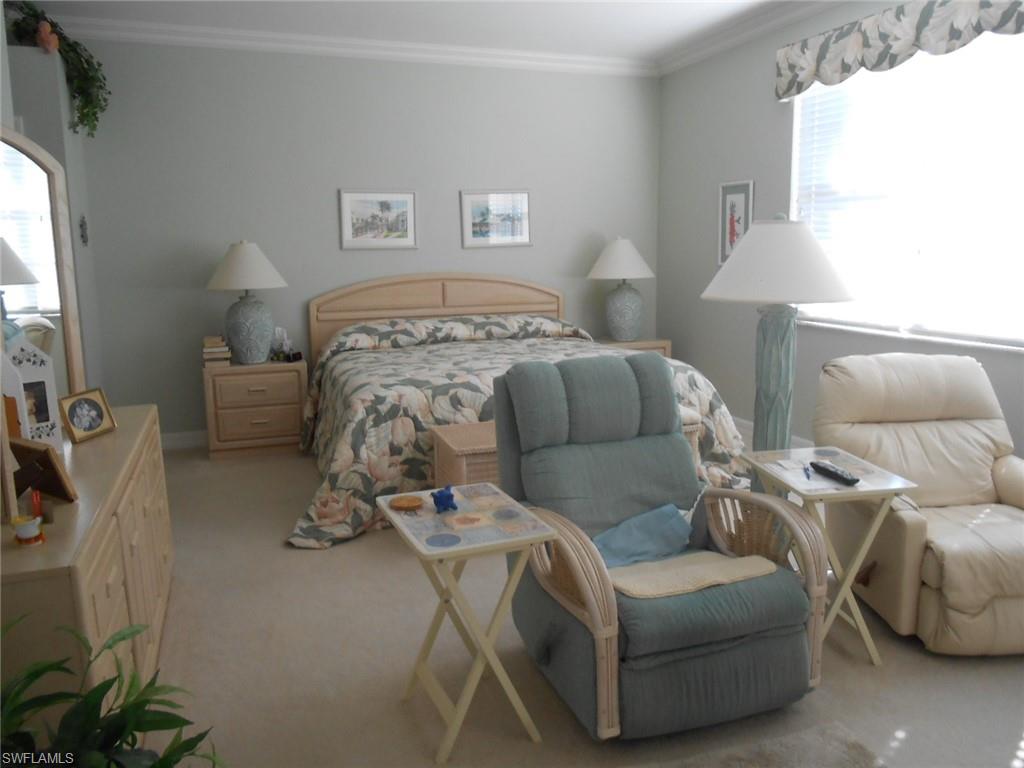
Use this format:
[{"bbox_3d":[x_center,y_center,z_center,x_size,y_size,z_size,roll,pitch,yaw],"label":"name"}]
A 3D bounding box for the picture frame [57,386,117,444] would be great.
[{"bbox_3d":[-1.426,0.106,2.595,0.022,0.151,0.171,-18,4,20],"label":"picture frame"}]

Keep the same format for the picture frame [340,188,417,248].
[{"bbox_3d":[-0.985,-1.211,5.693,0.561,0.416,0.024,-4,10,-19],"label":"picture frame"}]

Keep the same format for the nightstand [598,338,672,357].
[{"bbox_3d":[0.930,-0.046,6.361,0.660,0.628,0.400,-4,10,-19],"label":"nightstand"}]

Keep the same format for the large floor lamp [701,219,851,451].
[{"bbox_3d":[1.009,0.112,2.988,0.610,1.475,0.610,-4,10,-19],"label":"large floor lamp"}]

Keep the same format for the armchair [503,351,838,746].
[{"bbox_3d":[0.462,0.430,2.630,0.810,0.980,0.960,-4,10,-19],"label":"armchair"}]

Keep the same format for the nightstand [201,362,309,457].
[{"bbox_3d":[-1.784,0.155,5.411,0.662,0.628,0.400,-4,10,-19],"label":"nightstand"}]

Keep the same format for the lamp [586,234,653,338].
[{"bbox_3d":[0.915,-0.782,6.329,0.560,0.830,0.560,-1,9,0],"label":"lamp"}]

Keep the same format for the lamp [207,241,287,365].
[{"bbox_3d":[-1.845,-0.565,5.329,0.560,0.840,0.560,-4,10,-19],"label":"lamp"}]

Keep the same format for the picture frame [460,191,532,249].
[{"bbox_3d":[-0.122,-1.284,5.994,0.557,0.425,0.024,-4,10,-19],"label":"picture frame"}]

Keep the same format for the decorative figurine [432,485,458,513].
[{"bbox_3d":[-0.192,0.320,2.208,0.075,0.066,0.075,-4,10,-19],"label":"decorative figurine"}]

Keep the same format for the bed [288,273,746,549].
[{"bbox_3d":[-0.166,-0.085,4.977,2.460,1.207,2.240,-4,10,-19],"label":"bed"}]

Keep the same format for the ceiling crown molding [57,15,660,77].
[{"bbox_3d":[-0.837,-2.466,5.683,4.458,0.110,0.110,-4,10,-19],"label":"ceiling crown molding"}]

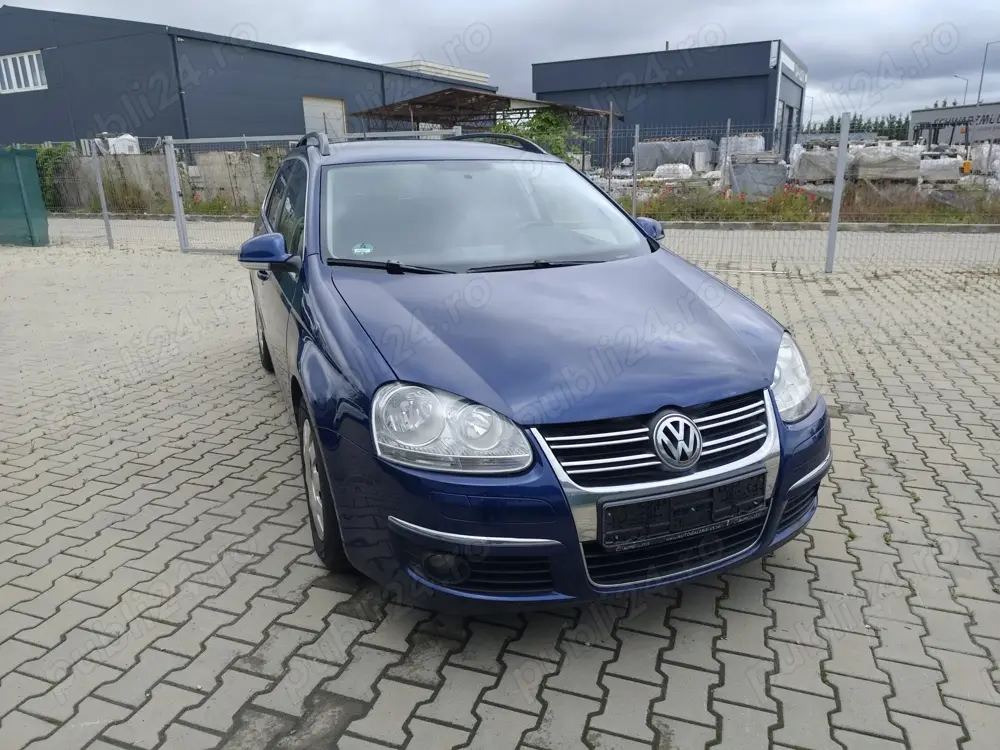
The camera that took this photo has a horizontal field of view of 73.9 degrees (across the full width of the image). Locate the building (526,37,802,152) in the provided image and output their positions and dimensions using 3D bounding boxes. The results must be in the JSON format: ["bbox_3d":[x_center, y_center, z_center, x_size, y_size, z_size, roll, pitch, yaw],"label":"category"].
[{"bbox_3d":[9.778,-14.015,38.218,12.211,6.700,10.460,7,19,26],"label":"building"}]

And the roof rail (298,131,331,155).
[{"bbox_3d":[-1.181,-1.320,3.893,0.070,0.110,2.050,-7,18,-21],"label":"roof rail"}]

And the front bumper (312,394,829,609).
[{"bbox_3d":[0.393,0.296,1.988,1.760,0.530,0.600,-7,18,-21],"label":"front bumper"}]

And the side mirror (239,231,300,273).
[{"bbox_3d":[-0.914,-0.483,2.643,0.235,0.150,0.150,-7,18,-21],"label":"side mirror"}]

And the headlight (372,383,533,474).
[{"bbox_3d":[-0.140,0.126,1.705,0.380,0.220,0.360,-7,18,-21],"label":"headlight"}]

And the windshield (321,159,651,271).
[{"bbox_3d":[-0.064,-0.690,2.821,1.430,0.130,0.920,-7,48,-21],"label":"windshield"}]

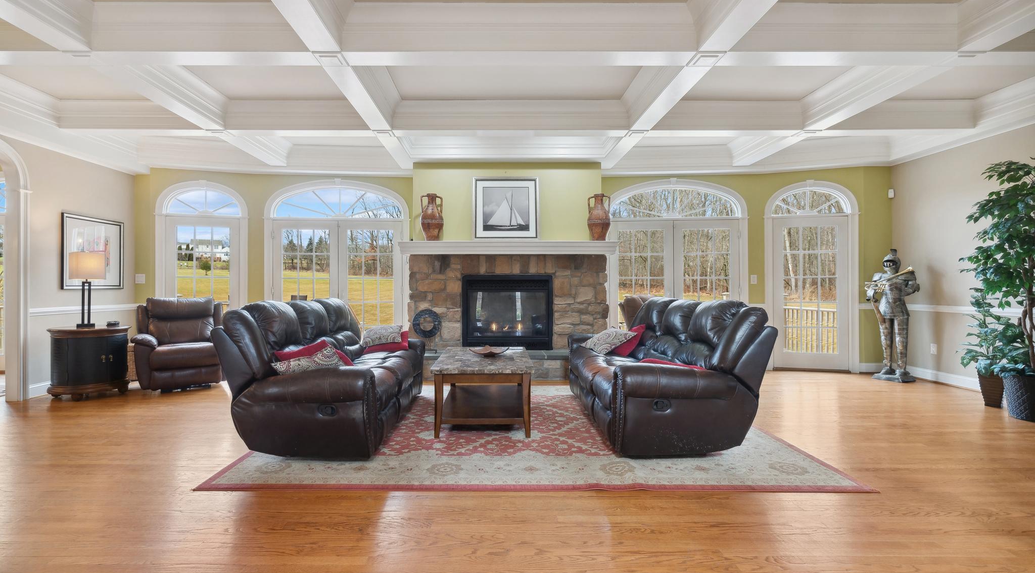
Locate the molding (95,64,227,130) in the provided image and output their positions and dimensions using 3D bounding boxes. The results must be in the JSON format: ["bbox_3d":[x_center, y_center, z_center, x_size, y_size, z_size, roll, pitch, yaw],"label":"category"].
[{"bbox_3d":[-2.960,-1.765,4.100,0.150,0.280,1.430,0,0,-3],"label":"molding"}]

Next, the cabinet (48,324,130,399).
[{"bbox_3d":[-4.442,0.782,4.771,0.547,0.704,0.709,0,0,31],"label":"cabinet"}]

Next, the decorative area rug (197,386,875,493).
[{"bbox_3d":[0.075,1.118,3.860,3.740,0.016,2.680,0,0,-1],"label":"decorative area rug"}]

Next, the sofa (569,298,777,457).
[{"bbox_3d":[1.105,0.605,3.900,1.070,1.000,2.000,0,0,-2],"label":"sofa"}]

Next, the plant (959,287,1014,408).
[{"bbox_3d":[4.550,0.585,4.420,0.460,1.140,0.460,0,0,0],"label":"plant"}]

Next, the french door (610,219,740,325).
[{"bbox_3d":[2.152,0.104,6.343,1.758,2.060,0.061,0,0,5],"label":"french door"}]

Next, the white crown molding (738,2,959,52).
[{"bbox_3d":[2.264,-1.773,3.135,1.601,0.274,0.122,0,0,0],"label":"white crown molding"}]

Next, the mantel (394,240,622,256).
[{"bbox_3d":[-0.115,-0.487,5.940,2.760,0.178,0.290,0,0,1],"label":"mantel"}]

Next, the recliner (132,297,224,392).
[{"bbox_3d":[-3.860,0.610,5.360,0.930,1.000,0.950,0,0,-37],"label":"recliner"}]

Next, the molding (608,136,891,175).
[{"bbox_3d":[2.990,-1.747,6.230,3.680,0.330,0.420,0,0,7],"label":"molding"}]

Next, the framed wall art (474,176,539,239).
[{"bbox_3d":[-0.153,-1.013,6.007,0.866,0.826,0.041,0,0,0],"label":"framed wall art"}]

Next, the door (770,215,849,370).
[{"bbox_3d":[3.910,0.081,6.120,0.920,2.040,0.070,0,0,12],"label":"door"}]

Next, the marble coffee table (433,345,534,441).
[{"bbox_3d":[-0.280,0.853,3.890,0.735,0.495,1.200,0,0,-2],"label":"marble coffee table"}]

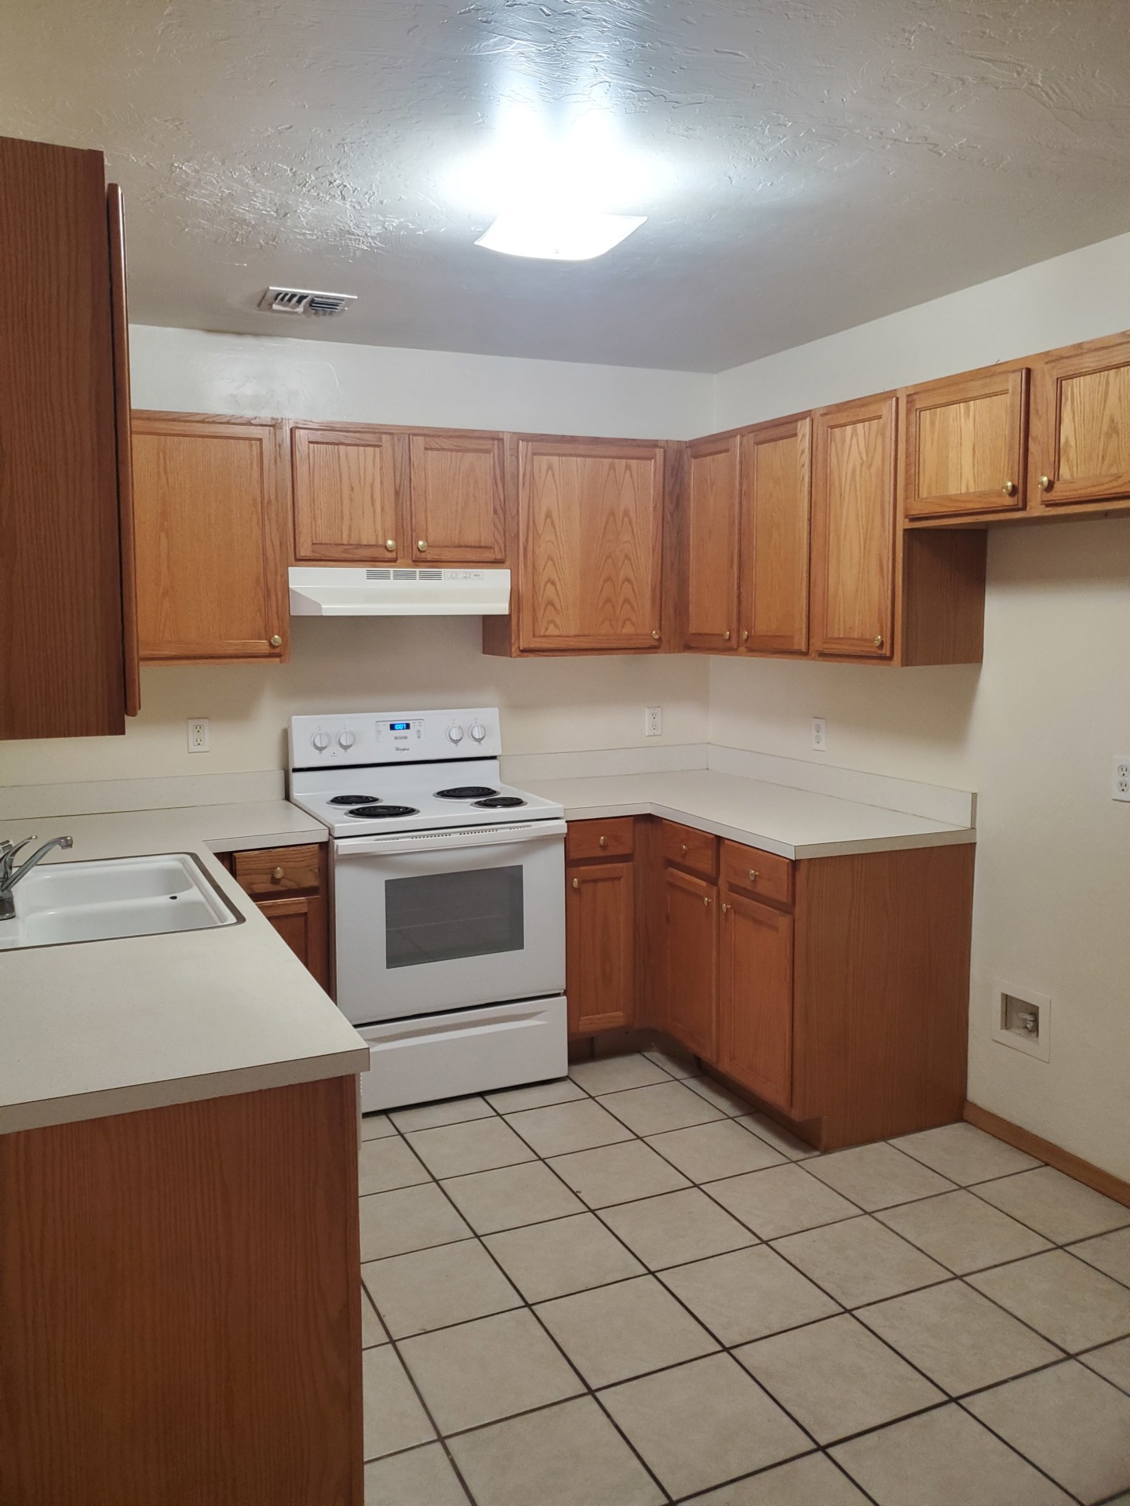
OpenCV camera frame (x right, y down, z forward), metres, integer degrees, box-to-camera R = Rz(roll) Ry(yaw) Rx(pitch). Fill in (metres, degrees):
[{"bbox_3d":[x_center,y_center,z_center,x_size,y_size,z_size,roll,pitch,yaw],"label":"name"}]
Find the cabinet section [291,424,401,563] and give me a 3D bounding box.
[{"bbox_3d":[-0.760,-0.832,3.744,0.327,0.408,0.300,-3,7,-24],"label":"cabinet section"}]

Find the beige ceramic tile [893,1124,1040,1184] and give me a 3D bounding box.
[{"bbox_3d":[1.135,1.147,3.226,0.304,0.012,0.304,-3,7,-25],"label":"beige ceramic tile"}]

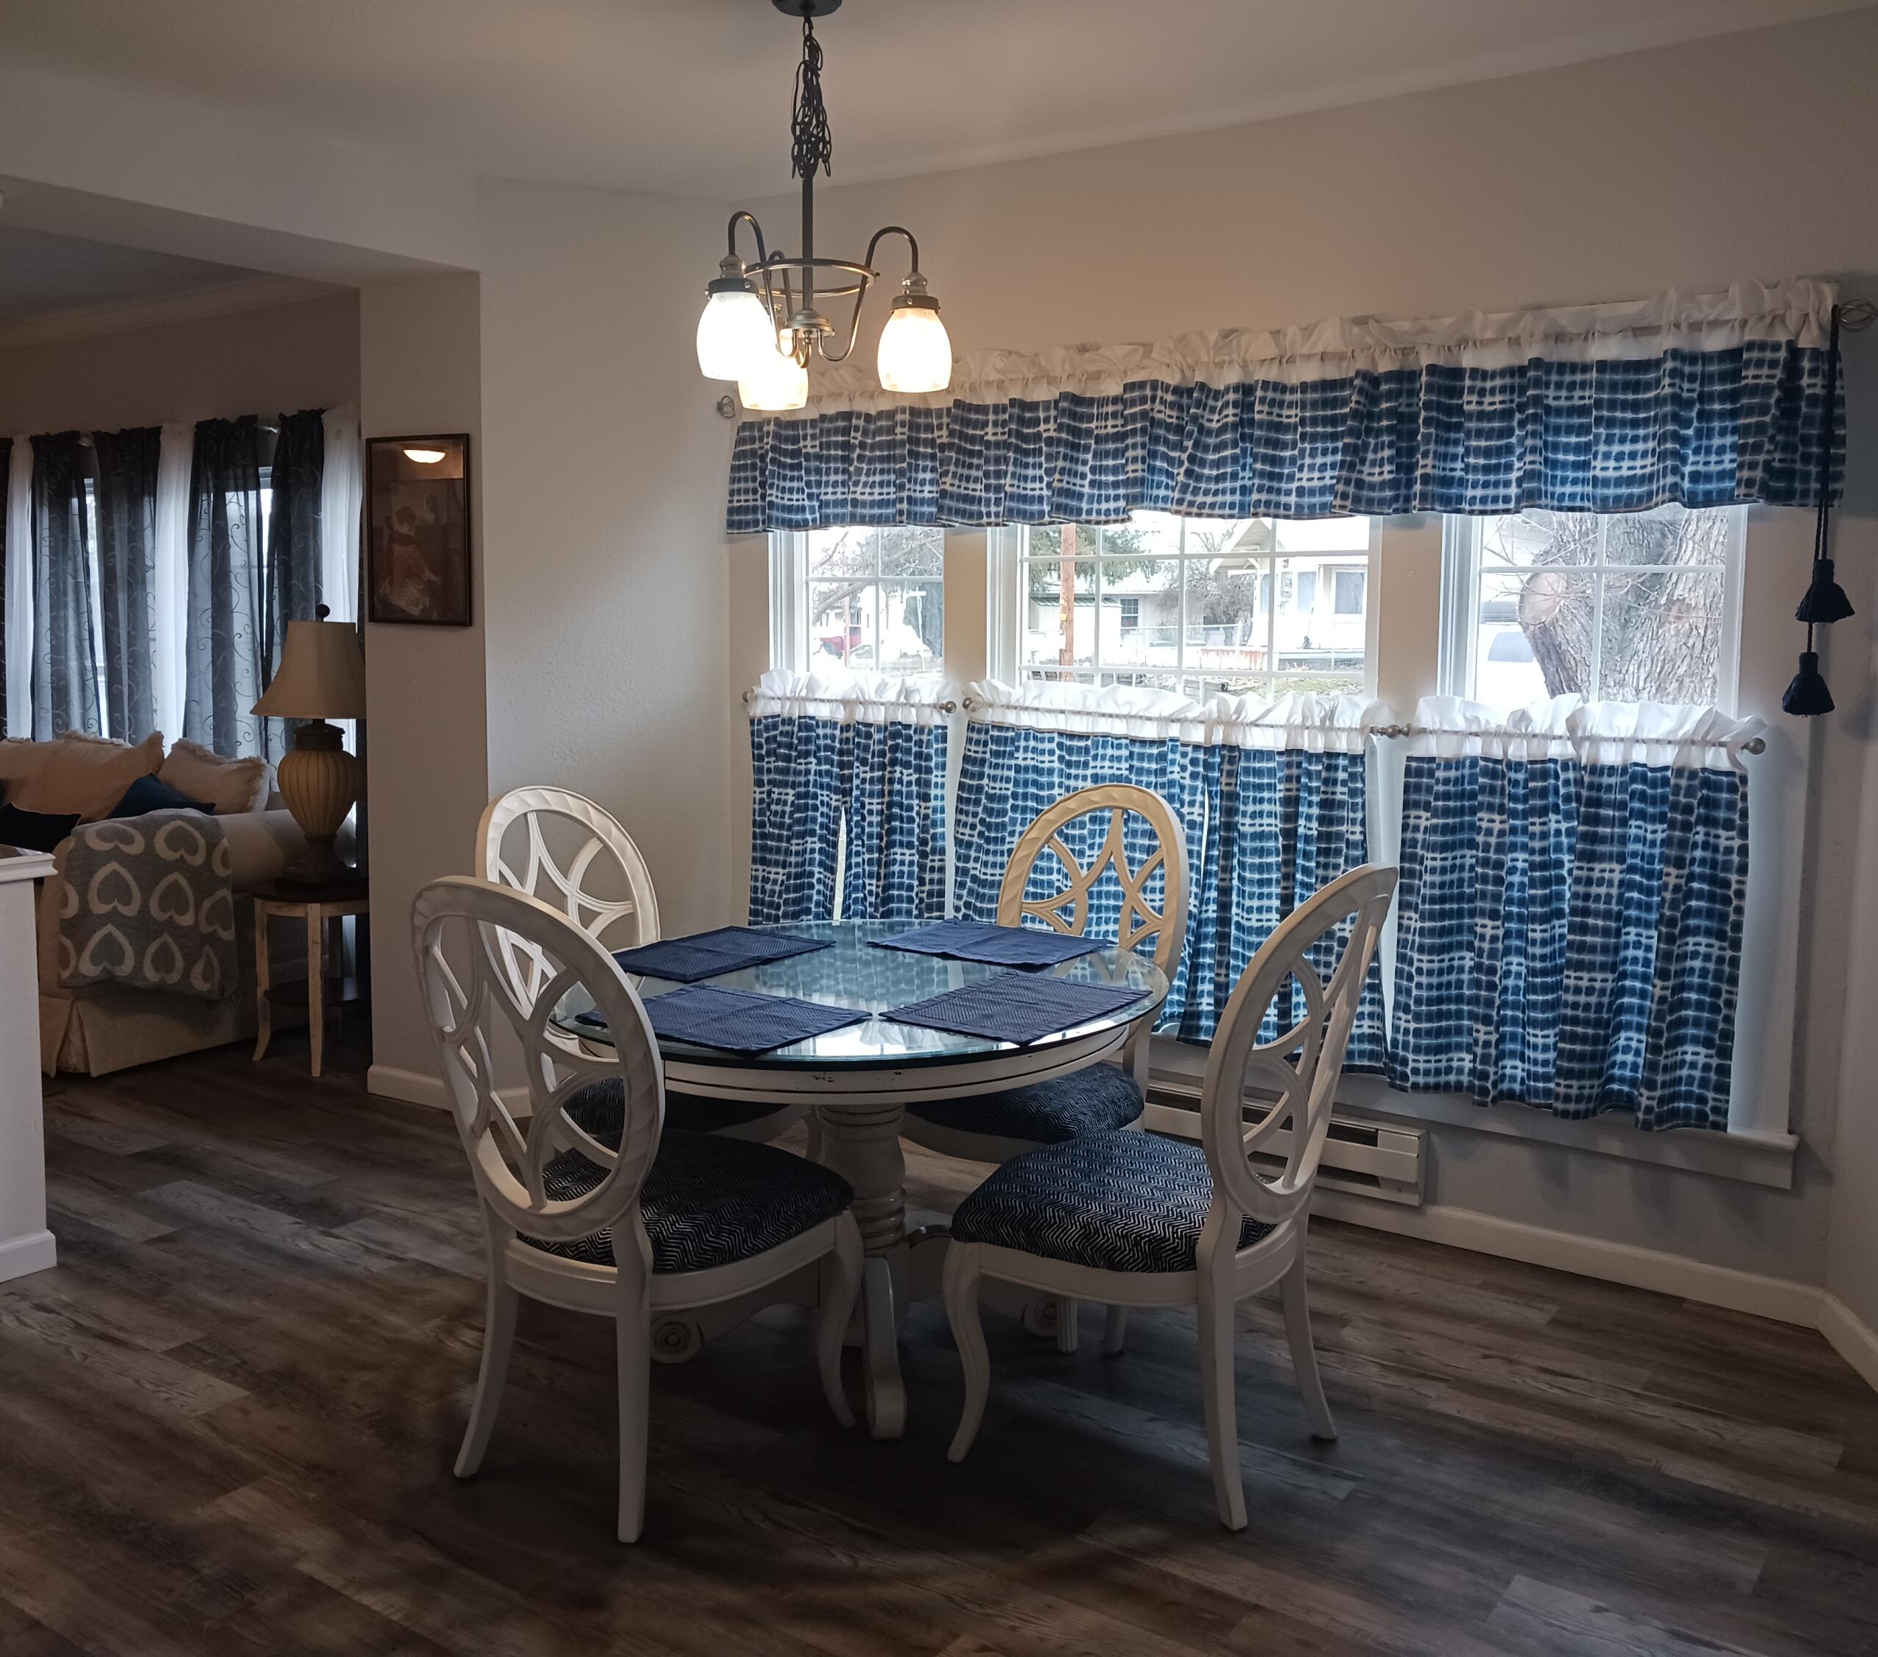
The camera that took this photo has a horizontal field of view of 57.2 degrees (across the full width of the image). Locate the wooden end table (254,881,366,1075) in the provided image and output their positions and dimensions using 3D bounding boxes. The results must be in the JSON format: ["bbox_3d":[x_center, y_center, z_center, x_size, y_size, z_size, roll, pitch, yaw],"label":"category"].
[{"bbox_3d":[-2.006,0.478,5.661,0.480,0.580,0.480,1,6,0],"label":"wooden end table"}]

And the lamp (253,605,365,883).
[{"bbox_3d":[-1.966,-0.260,5.499,0.450,0.880,0.450,-1,7,-20],"label":"lamp"}]

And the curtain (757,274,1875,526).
[{"bbox_3d":[0.595,-0.964,4.202,2.930,0.435,0.110,6,8,35],"label":"curtain"}]

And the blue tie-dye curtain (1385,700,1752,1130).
[{"bbox_3d":[1.360,0.180,3.801,0.776,0.917,0.080,5,8,36],"label":"blue tie-dye curtain"}]

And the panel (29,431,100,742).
[{"bbox_3d":[-3.519,-0.519,6.967,0.513,2.115,0.090,5,8,34],"label":"panel"}]

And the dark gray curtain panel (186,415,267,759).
[{"bbox_3d":[-2.623,-0.441,6.366,0.492,2.115,0.090,5,8,34],"label":"dark gray curtain panel"}]

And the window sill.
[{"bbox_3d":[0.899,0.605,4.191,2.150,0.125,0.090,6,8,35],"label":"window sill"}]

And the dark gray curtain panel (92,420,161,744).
[{"bbox_3d":[-3.154,-0.487,6.722,0.454,2.115,0.090,5,8,34],"label":"dark gray curtain panel"}]

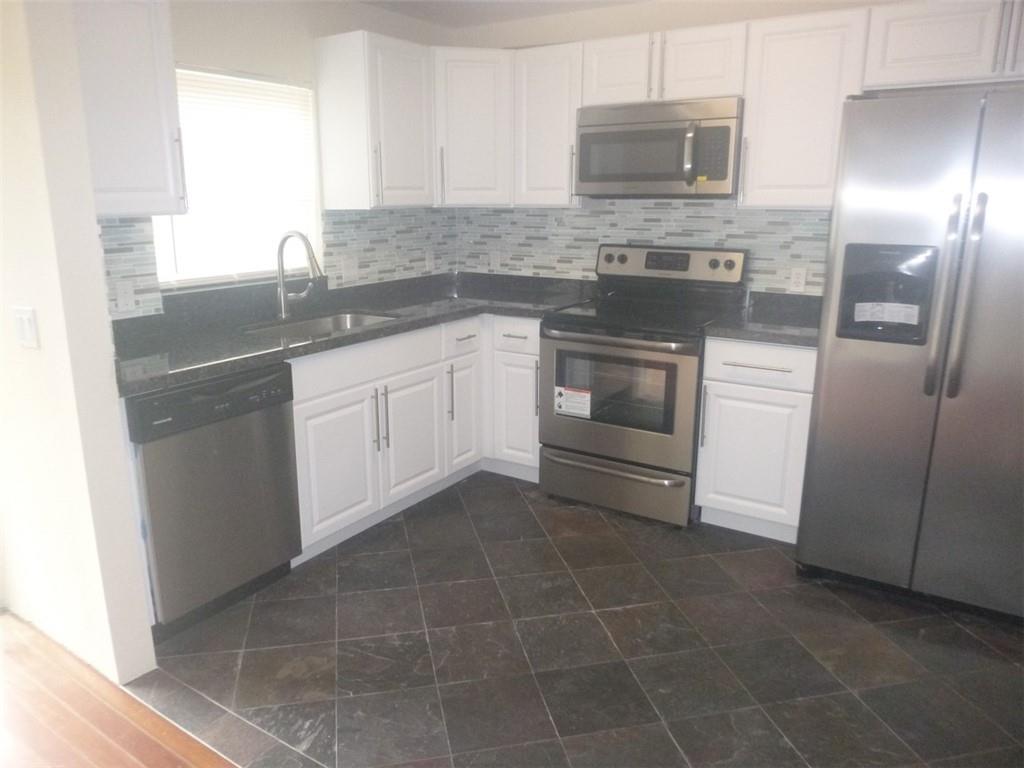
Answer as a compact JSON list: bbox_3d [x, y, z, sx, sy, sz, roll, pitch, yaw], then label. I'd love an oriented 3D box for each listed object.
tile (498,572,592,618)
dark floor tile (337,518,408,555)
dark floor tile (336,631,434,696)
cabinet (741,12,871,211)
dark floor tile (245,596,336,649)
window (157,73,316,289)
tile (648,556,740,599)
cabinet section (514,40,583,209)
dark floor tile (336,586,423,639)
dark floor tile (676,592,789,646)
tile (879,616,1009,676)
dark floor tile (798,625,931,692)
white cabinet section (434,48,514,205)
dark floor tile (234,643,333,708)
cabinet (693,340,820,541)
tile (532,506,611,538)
[{"bbox_3d":[0.118,0.787,2.768,0.298,0.010,0.298,-3,14,-12],"label":"tile"},{"bbox_3d":[-0.602,0.687,3.238,0.301,0.012,0.301,-3,14,-12],"label":"dark floor tile"},{"bbox_3d":[-0.408,0.897,2.376,0.301,0.012,0.301,-3,14,-12],"label":"dark floor tile"},{"bbox_3d":[1.275,-1.144,3.202,0.460,0.759,0.320,9,16,31],"label":"cabinet"},{"bbox_3d":[-0.768,0.843,2.600,0.301,0.012,0.301,-3,14,-12],"label":"dark floor tile"},{"bbox_3d":[-1.183,-0.886,3.215,0.040,0.830,0.885,9,16,31],"label":"window"},{"bbox_3d":[0.715,0.769,2.933,0.303,0.012,0.303,-3,14,-12],"label":"tile"},{"bbox_3d":[0.262,-1.301,3.806,0.391,0.760,0.328,9,16,32],"label":"cabinet section"},{"bbox_3d":[-0.476,0.831,2.670,0.300,0.015,0.300,-3,14,-12],"label":"dark floor tile"},{"bbox_3d":[0.772,0.828,2.609,0.298,0.010,0.298,-3,14,-12],"label":"dark floor tile"},{"bbox_3d":[1.443,0.884,2.485,0.303,0.012,0.303,-3,14,-12],"label":"tile"},{"bbox_3d":[1.132,0.884,2.387,0.298,0.010,0.298,-3,14,-12],"label":"dark floor tile"},{"bbox_3d":[-0.219,-1.300,3.827,0.405,0.747,0.280,-3,14,-13],"label":"white cabinet section"},{"bbox_3d":[-0.704,0.913,2.313,0.301,0.012,0.301,-3,14,-12],"label":"dark floor tile"},{"bbox_3d":[1.182,0.197,3.411,0.457,0.877,0.615,9,16,31],"label":"cabinet"},{"bbox_3d":[0.286,0.641,3.427,0.301,0.012,0.301,-3,14,-12],"label":"tile"}]

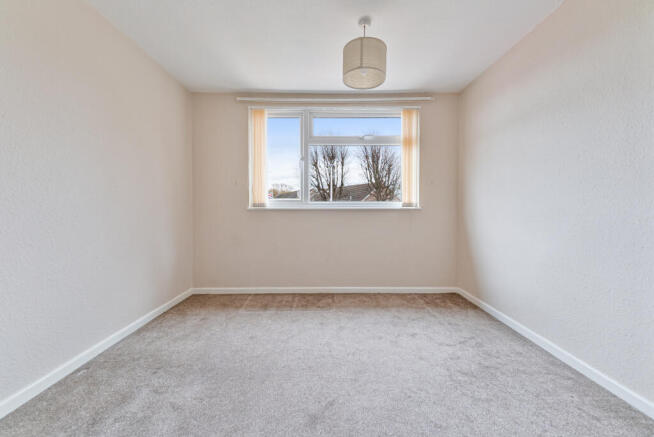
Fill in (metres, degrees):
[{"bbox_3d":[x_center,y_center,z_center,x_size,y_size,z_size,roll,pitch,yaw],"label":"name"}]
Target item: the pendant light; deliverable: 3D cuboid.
[{"bbox_3d":[0.272,-1.209,1.827,0.304,0.407,0.304,0,2,0],"label":"pendant light"}]

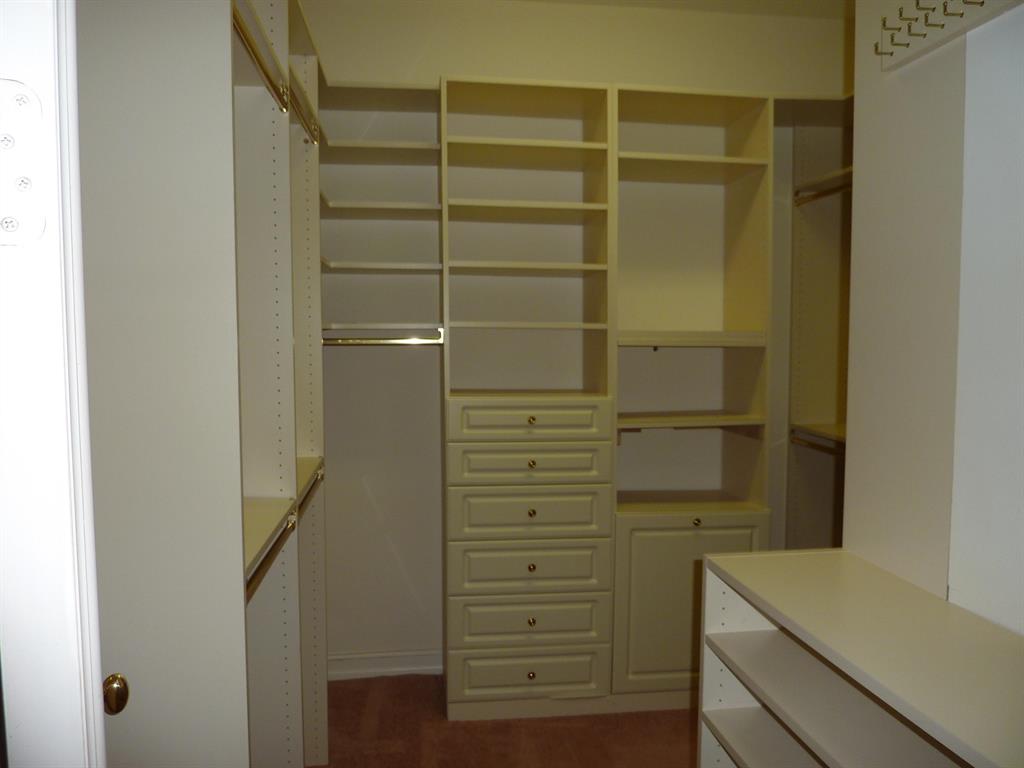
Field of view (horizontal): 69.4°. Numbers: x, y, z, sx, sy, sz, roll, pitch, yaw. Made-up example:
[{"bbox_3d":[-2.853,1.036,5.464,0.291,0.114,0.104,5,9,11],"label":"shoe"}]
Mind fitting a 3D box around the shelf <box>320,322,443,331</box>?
[{"bbox_3d":[-0.513,-0.225,2.947,0.460,0.020,0.290,-1,3,-8],"label":"shelf"}]

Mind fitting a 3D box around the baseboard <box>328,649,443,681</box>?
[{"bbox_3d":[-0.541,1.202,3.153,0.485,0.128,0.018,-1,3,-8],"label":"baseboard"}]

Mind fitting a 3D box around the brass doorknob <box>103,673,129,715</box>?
[{"bbox_3d":[-0.581,0.448,1.070,0.058,0.057,0.057,-2,3,-27],"label":"brass doorknob"}]

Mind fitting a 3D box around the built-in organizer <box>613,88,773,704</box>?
[{"bbox_3d":[0.673,0.065,3.064,0.640,2.401,0.420,-1,3,-8],"label":"built-in organizer"}]

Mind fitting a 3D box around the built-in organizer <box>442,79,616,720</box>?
[{"bbox_3d":[0.041,0.072,2.972,0.638,2.401,0.425,-1,3,-8],"label":"built-in organizer"}]

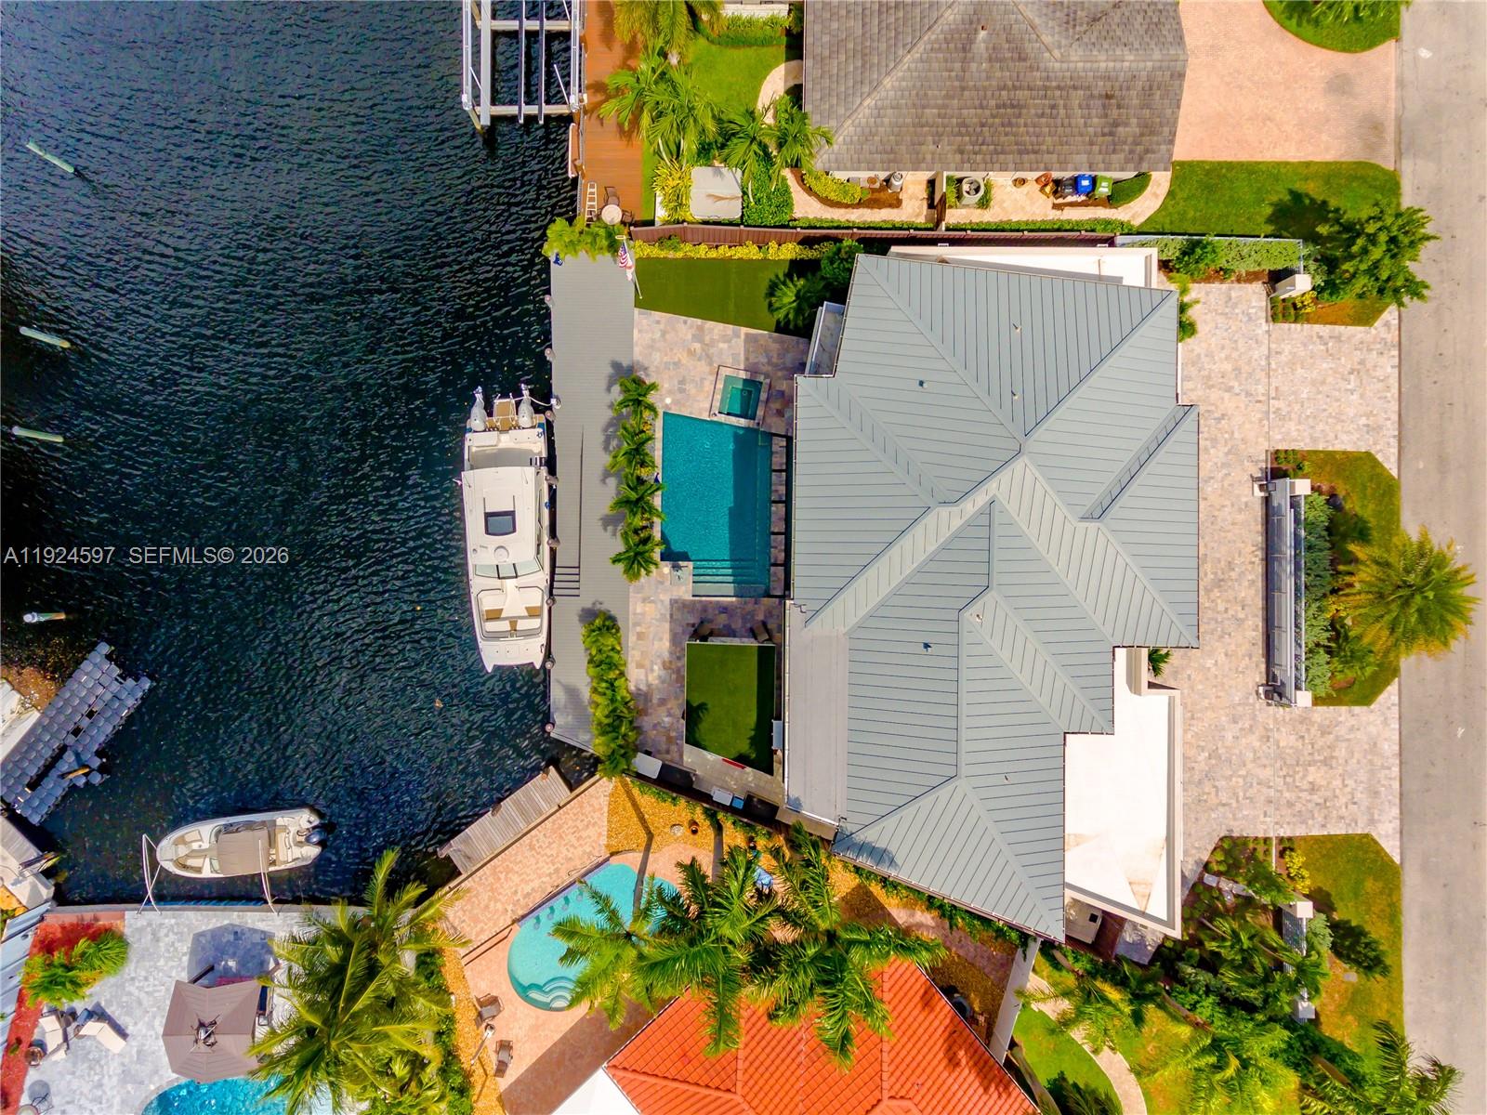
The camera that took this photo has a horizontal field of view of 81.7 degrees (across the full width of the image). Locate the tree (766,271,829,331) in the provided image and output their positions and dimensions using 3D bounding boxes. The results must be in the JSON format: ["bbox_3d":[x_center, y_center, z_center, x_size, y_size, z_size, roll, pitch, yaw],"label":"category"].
[{"bbox_3d":[2.330,-10.945,37.169,2.500,2.900,2.500,0,89,-1],"label":"tree"}]

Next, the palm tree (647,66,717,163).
[{"bbox_3d":[-2.471,-17.445,35.683,2.950,5.800,3.100,0,89,-2],"label":"palm tree"}]

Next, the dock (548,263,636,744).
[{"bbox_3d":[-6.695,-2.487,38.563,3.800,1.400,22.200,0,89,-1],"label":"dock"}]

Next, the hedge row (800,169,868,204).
[{"bbox_3d":[3.976,-16.490,38.456,2.650,0.750,0.850,18,89,-2],"label":"hedge row"}]

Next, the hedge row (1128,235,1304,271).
[{"bbox_3d":[20.679,-13.456,38.362,7.500,1.300,0.950,1,89,-2],"label":"hedge row"}]

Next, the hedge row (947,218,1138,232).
[{"bbox_3d":[13.319,-14.819,38.584,8.200,0.600,0.520,1,89,-2],"label":"hedge row"}]

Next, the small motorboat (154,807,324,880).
[{"bbox_3d":[-22.376,12.806,38.356,7.500,2.300,2.600,-6,89,-1],"label":"small motorboat"}]

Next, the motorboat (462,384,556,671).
[{"bbox_3d":[-10.245,-1.271,37.739,3.600,3.400,12.600,-2,89,-2],"label":"motorboat"}]

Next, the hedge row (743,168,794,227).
[{"bbox_3d":[1.079,-15.951,38.234,2.150,0.950,2.400,0,89,-2],"label":"hedge row"}]

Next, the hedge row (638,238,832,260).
[{"bbox_3d":[-0.439,-13.692,38.254,8.900,0.750,0.700,0,89,-1],"label":"hedge row"}]

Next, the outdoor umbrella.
[{"bbox_3d":[-21.874,19.466,36.378,3.700,2.850,3.700,0,89,-1],"label":"outdoor umbrella"}]

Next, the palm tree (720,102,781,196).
[{"bbox_3d":[0.213,-15.942,35.274,2.500,6.800,2.800,0,89,-1],"label":"palm tree"}]

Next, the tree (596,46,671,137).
[{"bbox_3d":[-4.028,-17.640,35.146,2.900,7.000,3.100,0,89,-1],"label":"tree"}]

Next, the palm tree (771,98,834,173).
[{"bbox_3d":[2.261,-16.391,35.608,2.450,6.200,2.600,0,89,-1],"label":"palm tree"}]

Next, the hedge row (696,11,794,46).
[{"bbox_3d":[0.031,-23.479,38.254,4.150,1.000,0.800,1,89,-2],"label":"hedge row"}]

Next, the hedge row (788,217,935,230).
[{"bbox_3d":[5.293,-14.863,38.540,6.350,0.550,0.420,1,89,-2],"label":"hedge row"}]

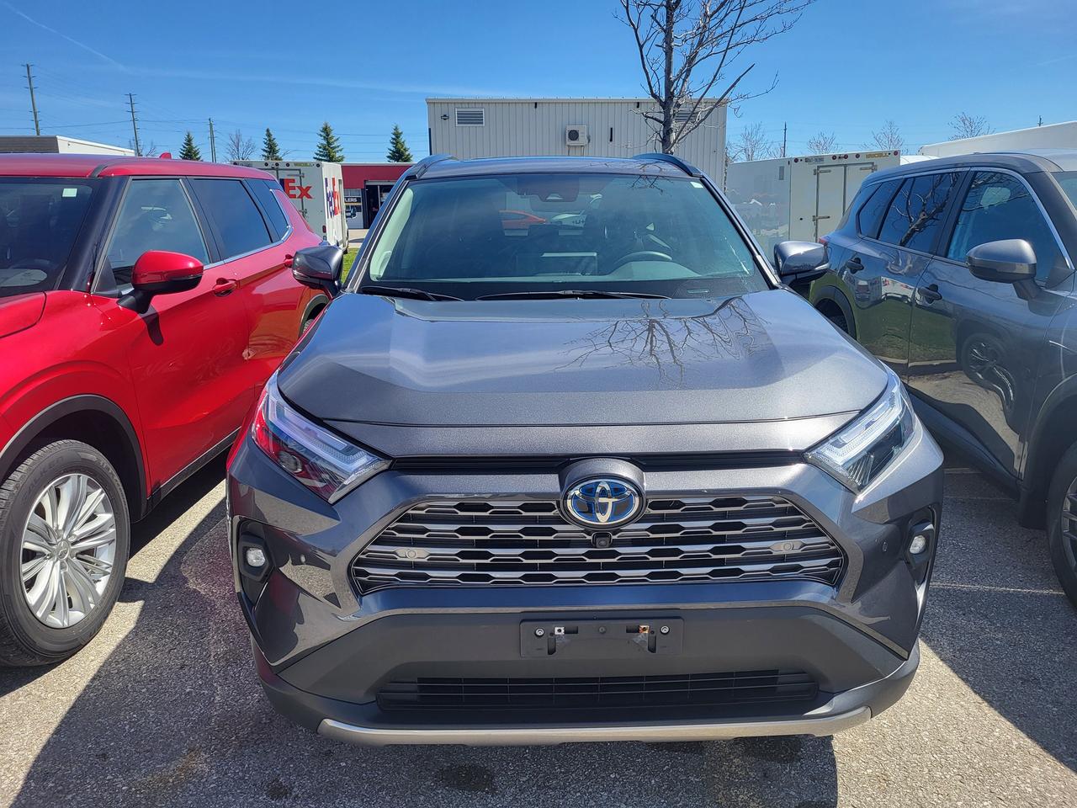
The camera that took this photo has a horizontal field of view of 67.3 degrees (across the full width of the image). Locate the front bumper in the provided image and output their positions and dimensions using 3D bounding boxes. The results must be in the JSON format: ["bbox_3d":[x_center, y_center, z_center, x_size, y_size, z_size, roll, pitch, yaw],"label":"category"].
[{"bbox_3d":[0.130,0.402,1.951,1.820,0.660,0.540,-1,12,-1],"label":"front bumper"}]

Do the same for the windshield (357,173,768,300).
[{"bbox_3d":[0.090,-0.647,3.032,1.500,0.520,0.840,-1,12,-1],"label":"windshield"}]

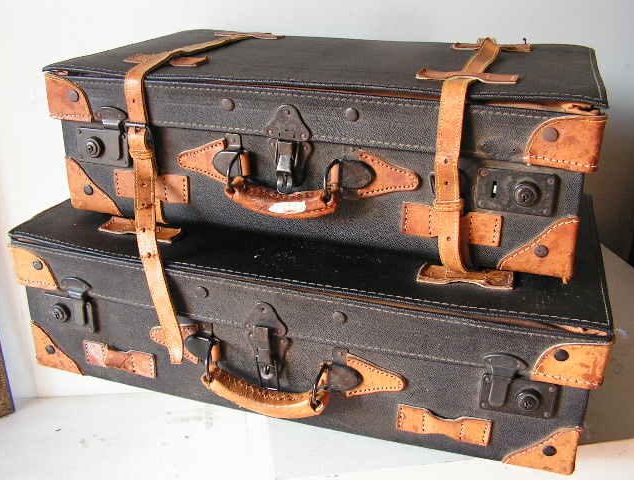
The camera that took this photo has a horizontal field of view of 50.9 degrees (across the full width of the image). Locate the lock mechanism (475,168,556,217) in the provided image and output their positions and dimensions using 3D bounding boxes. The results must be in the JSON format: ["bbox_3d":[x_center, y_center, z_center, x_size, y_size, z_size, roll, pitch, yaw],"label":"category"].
[{"bbox_3d":[0.188,-0.042,0.631,0.075,0.042,0.018,8,27,18],"label":"lock mechanism"}]

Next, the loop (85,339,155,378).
[{"bbox_3d":[-0.237,0.145,0.792,0.096,0.035,0.012,8,27,16],"label":"loop"}]

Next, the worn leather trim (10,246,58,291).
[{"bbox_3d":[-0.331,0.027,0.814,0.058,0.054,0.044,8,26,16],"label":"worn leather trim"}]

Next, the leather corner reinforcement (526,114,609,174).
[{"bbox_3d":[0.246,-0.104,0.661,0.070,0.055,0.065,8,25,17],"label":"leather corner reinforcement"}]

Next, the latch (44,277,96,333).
[{"bbox_3d":[-0.302,0.078,0.804,0.075,0.071,0.018,8,25,16],"label":"latch"}]

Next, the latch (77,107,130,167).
[{"bbox_3d":[-0.252,-0.117,0.768,0.068,0.067,0.018,8,27,18],"label":"latch"}]

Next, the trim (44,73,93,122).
[{"bbox_3d":[-0.283,-0.167,0.778,0.058,0.056,0.032,8,27,18],"label":"trim"}]

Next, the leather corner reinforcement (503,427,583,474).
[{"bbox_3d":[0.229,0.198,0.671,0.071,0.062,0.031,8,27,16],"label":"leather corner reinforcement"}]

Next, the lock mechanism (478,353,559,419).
[{"bbox_3d":[0.200,0.148,0.656,0.078,0.068,0.018,8,25,16],"label":"lock mechanism"}]

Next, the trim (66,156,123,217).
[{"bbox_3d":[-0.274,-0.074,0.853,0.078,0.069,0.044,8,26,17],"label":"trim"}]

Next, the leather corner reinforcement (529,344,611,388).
[{"bbox_3d":[0.237,0.110,0.622,0.062,0.051,0.032,8,27,16],"label":"leather corner reinforcement"}]

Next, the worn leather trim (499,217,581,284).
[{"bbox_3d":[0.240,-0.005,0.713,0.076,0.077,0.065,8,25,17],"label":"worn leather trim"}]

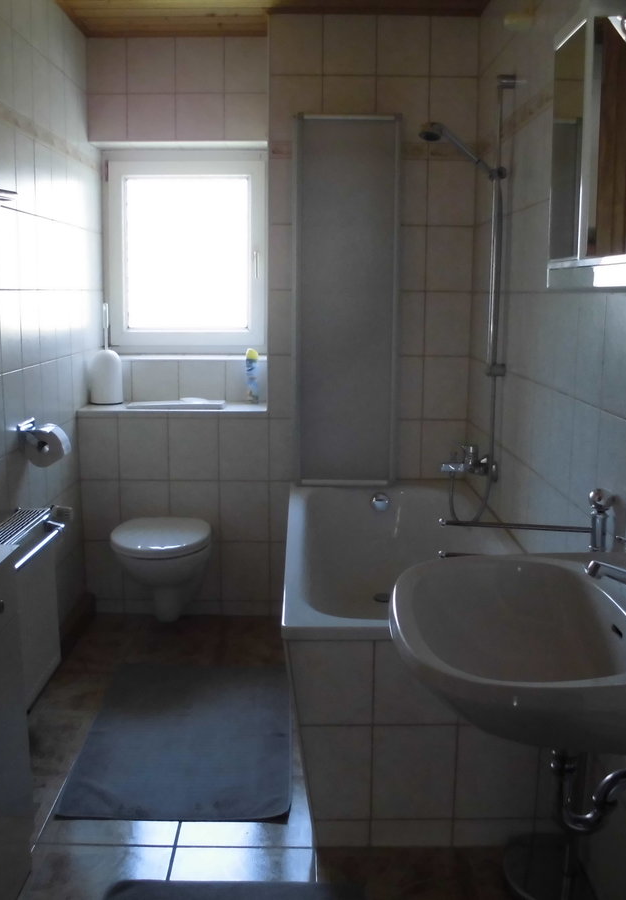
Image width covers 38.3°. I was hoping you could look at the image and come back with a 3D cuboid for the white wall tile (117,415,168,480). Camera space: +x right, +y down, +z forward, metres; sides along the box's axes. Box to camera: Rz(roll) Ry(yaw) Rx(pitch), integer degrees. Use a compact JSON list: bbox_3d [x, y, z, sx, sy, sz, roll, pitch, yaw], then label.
[{"bbox_3d":[-0.673,-0.003,3.597,0.200,0.250,0.010,0,10,0],"label":"white wall tile"}]

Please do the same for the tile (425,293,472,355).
[{"bbox_3d":[0.522,-0.488,3.503,0.179,0.249,0.010,0,10,0],"label":"tile"}]

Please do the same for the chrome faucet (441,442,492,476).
[{"bbox_3d":[0.525,0.036,3.094,0.172,0.115,0.190,0,10,0],"label":"chrome faucet"}]

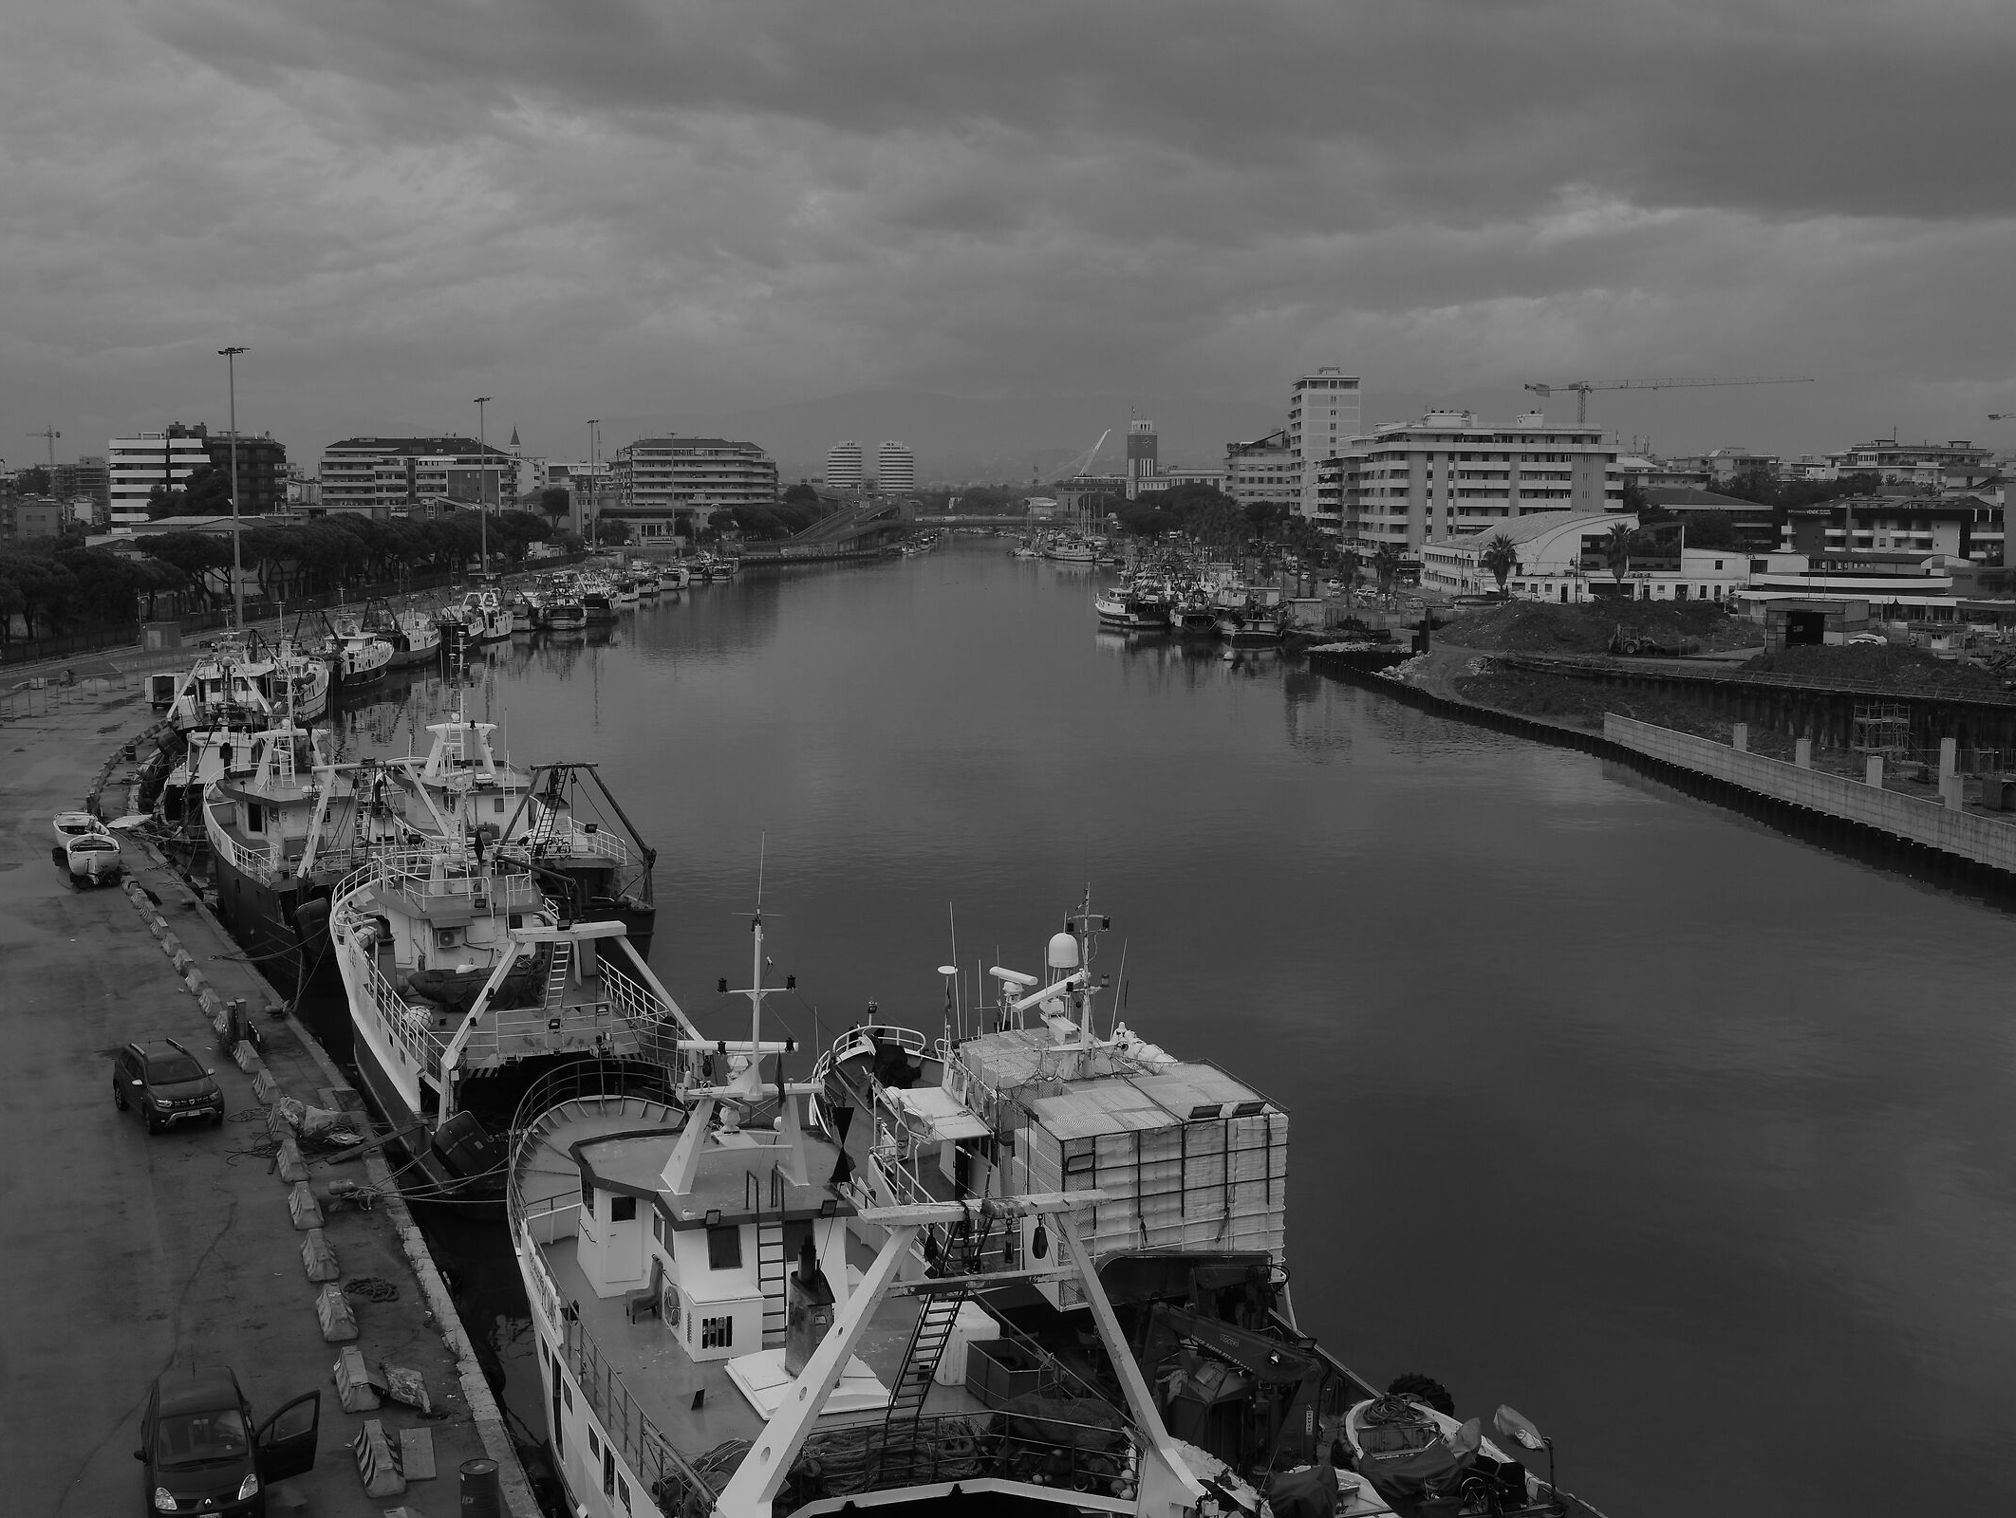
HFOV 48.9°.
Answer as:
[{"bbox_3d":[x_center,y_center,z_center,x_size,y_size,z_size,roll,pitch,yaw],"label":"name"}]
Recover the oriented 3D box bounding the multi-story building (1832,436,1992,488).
[{"bbox_3d":[199.120,-56.210,489.580,31.840,28.500,16.000,1,7,2],"label":"multi-story building"}]

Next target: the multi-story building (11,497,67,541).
[{"bbox_3d":[-215.770,-51.160,493.460,9.800,12.500,9.000,0,7,0],"label":"multi-story building"}]

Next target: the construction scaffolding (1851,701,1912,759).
[{"bbox_3d":[63.715,-2.142,161.467,1.600,4.000,3.600,-7,10,-45],"label":"construction scaffolding"}]

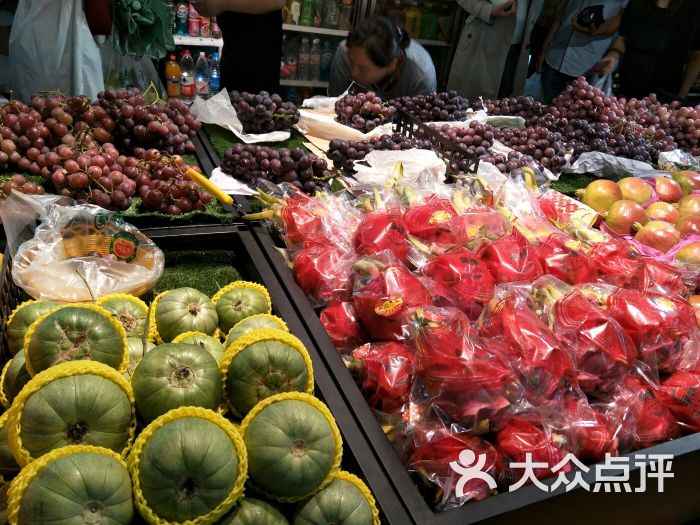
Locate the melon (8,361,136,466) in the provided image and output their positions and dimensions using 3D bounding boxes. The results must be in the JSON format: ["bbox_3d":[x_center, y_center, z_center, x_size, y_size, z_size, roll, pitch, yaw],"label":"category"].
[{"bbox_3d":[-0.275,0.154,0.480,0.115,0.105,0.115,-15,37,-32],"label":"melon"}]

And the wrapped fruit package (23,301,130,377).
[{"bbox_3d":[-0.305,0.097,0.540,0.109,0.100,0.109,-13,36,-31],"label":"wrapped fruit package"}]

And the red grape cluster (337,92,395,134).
[{"bbox_3d":[0.036,-0.349,1.130,0.145,0.095,0.120,7,30,0],"label":"red grape cluster"}]

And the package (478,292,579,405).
[{"bbox_3d":[0.222,0.105,0.600,0.110,0.100,0.135,-1,31,-10],"label":"package"}]

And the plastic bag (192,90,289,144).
[{"bbox_3d":[-0.287,-0.382,1.270,0.250,0.090,0.180,5,30,0],"label":"plastic bag"}]

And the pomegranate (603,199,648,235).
[{"bbox_3d":[0.556,-0.091,0.980,0.088,0.082,0.086,20,29,27],"label":"pomegranate"}]

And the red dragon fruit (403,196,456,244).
[{"bbox_3d":[0.131,-0.071,0.800,0.100,0.092,0.108,12,31,8],"label":"red dragon fruit"}]

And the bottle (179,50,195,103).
[{"bbox_3d":[-0.751,-0.859,2.230,0.066,0.235,0.066,-4,32,-17],"label":"bottle"}]

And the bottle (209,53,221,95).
[{"bbox_3d":[-0.681,-0.949,2.450,0.065,0.222,0.065,5,30,0],"label":"bottle"}]

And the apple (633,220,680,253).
[{"bbox_3d":[0.596,-0.048,0.940,0.086,0.080,0.086,22,30,30],"label":"apple"}]

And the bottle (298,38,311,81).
[{"bbox_3d":[-0.270,-1.202,2.880,0.066,0.232,0.066,6,26,0],"label":"bottle"}]

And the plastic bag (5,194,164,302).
[{"bbox_3d":[-0.399,-0.020,0.730,0.215,0.105,0.180,-9,30,-28],"label":"plastic bag"}]

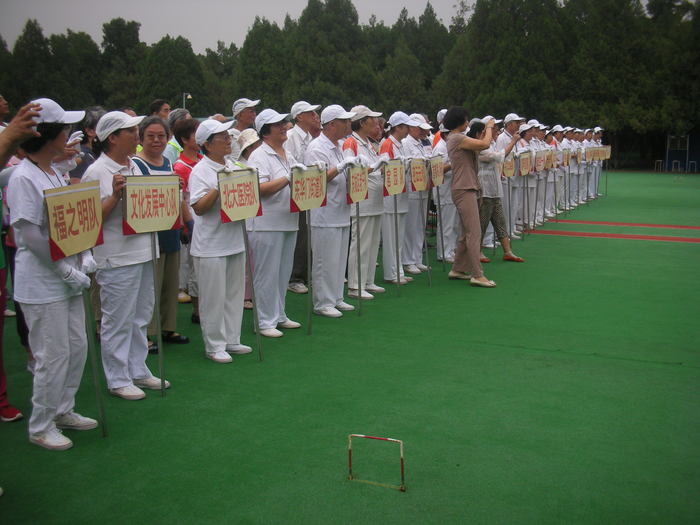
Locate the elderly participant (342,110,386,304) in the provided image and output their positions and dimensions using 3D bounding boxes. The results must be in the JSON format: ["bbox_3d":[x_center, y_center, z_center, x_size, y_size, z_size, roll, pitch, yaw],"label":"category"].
[{"bbox_3d":[0.145,-0.549,6.427,0.380,1.703,0.480,5,11,26],"label":"elderly participant"}]

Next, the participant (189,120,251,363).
[{"bbox_3d":[-0.834,-0.138,4.615,0.360,1.545,0.470,5,11,25],"label":"participant"}]

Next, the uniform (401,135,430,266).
[{"bbox_3d":[0.715,-0.651,7.543,0.330,1.402,0.460,5,11,26],"label":"uniform"}]

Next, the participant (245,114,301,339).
[{"bbox_3d":[-0.565,-0.294,5.235,0.430,1.640,0.520,3,11,27],"label":"participant"}]

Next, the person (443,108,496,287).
[{"bbox_3d":[1.179,-0.643,6.919,0.530,1.703,0.470,3,11,16],"label":"person"}]

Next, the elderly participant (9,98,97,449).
[{"bbox_3d":[-1.425,0.042,3.426,0.460,1.630,0.500,3,11,25],"label":"elderly participant"}]

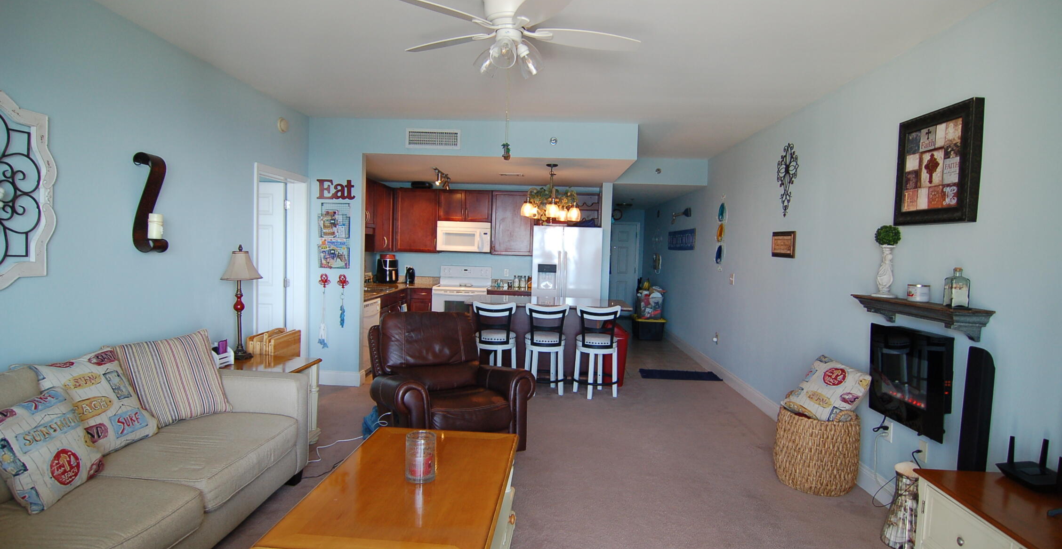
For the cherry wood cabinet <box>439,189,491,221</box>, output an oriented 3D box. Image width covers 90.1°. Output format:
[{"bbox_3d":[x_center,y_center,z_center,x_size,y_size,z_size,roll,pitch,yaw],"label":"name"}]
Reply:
[{"bbox_3d":[-0.941,-0.994,7.788,0.768,0.443,0.330,2,3,2],"label":"cherry wood cabinet"}]

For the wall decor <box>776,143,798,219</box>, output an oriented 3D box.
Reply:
[{"bbox_3d":[2.232,-0.820,4.618,0.035,0.638,0.423,2,3,2],"label":"wall decor"}]

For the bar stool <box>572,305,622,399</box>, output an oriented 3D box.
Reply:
[{"bbox_3d":[0.686,0.778,5.507,0.450,0.966,0.500,2,3,2],"label":"bar stool"}]

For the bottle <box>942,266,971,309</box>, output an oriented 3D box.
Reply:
[{"bbox_3d":[2.158,0.067,2.693,0.082,0.204,0.070,2,3,2],"label":"bottle"}]

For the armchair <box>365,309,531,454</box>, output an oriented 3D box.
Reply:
[{"bbox_3d":[-0.631,0.795,4.069,1.010,0.950,0.950,0,4,-28],"label":"armchair"}]

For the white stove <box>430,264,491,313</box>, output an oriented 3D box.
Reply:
[{"bbox_3d":[-0.967,0.497,7.562,0.760,1.175,0.660,2,3,4],"label":"white stove"}]

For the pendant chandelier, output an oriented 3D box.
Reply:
[{"bbox_3d":[0.228,-0.909,5.854,0.660,0.605,0.660,2,3,2],"label":"pendant chandelier"}]

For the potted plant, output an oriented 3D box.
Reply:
[{"bbox_3d":[2.086,-0.079,3.118,0.137,0.417,0.137,2,3,2],"label":"potted plant"}]

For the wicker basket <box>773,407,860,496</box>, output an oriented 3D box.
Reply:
[{"bbox_3d":[1.883,1.111,3.497,0.493,0.530,0.493,2,3,2],"label":"wicker basket"}]

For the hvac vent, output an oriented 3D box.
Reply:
[{"bbox_3d":[-0.991,-1.379,5.399,0.555,0.200,0.020,2,3,2],"label":"hvac vent"}]

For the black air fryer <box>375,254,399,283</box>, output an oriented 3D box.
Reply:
[{"bbox_3d":[-2.013,-0.058,7.431,0.280,0.380,0.340,-1,4,-44],"label":"black air fryer"}]

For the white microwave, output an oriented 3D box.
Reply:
[{"bbox_3d":[-0.952,-0.549,7.785,0.760,0.420,0.400,2,3,2],"label":"white microwave"}]

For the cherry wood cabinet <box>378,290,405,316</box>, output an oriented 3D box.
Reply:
[{"bbox_3d":[-2.064,0.666,6.822,0.600,0.860,1.080,2,3,2],"label":"cherry wood cabinet"}]

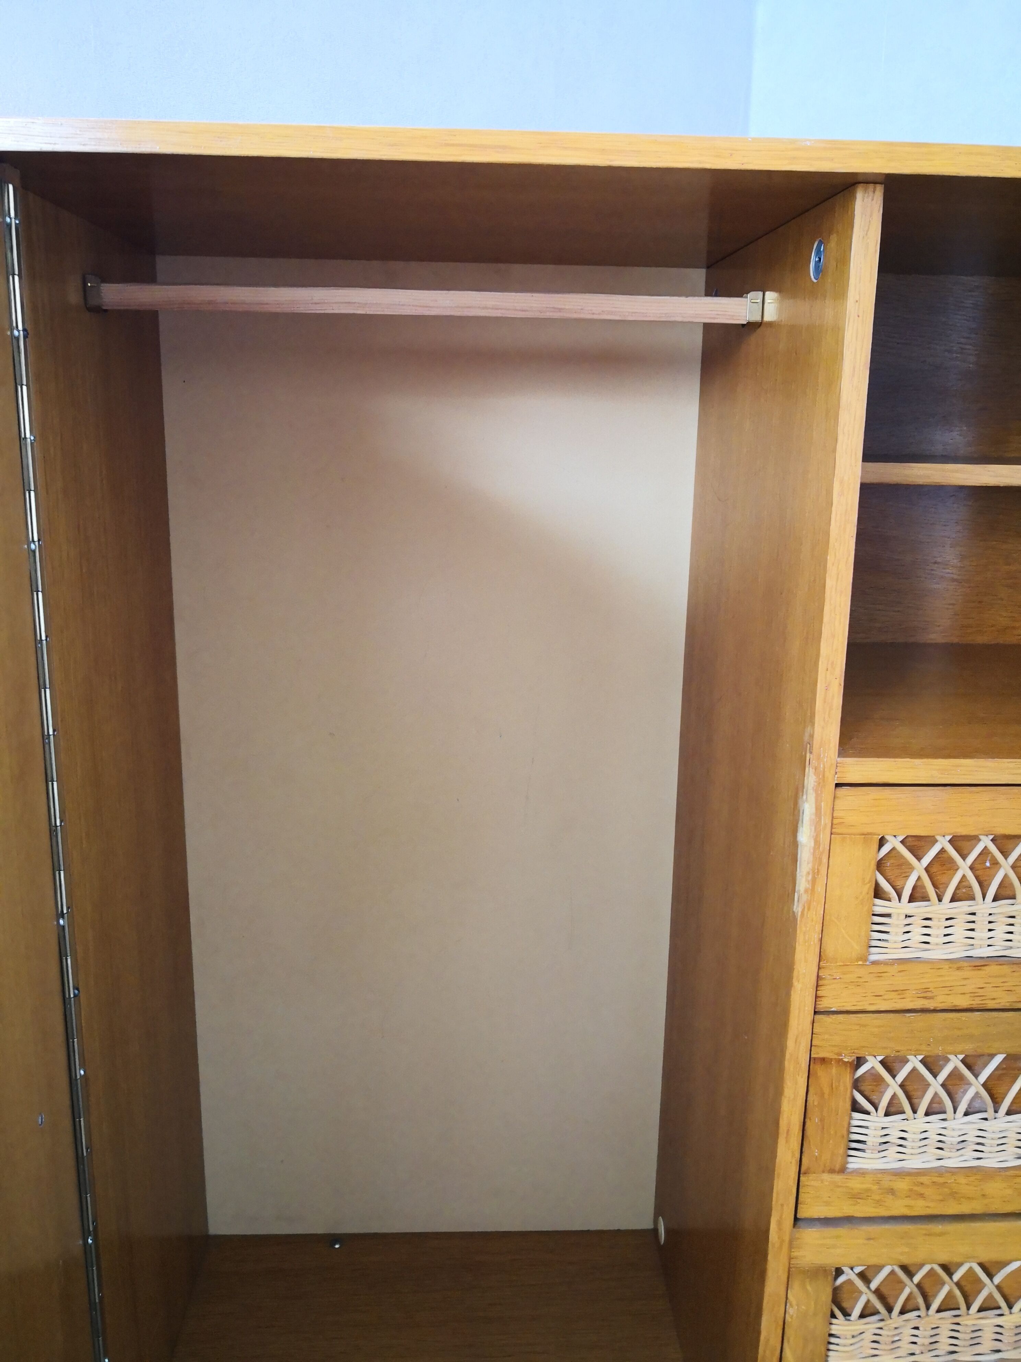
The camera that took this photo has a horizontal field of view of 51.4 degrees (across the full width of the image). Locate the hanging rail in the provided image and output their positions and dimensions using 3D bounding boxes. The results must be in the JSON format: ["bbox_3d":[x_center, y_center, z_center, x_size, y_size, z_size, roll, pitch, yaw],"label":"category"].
[{"bbox_3d":[-0.058,-0.277,0.779,0.490,0.021,0.019,0,13,-3],"label":"hanging rail"}]

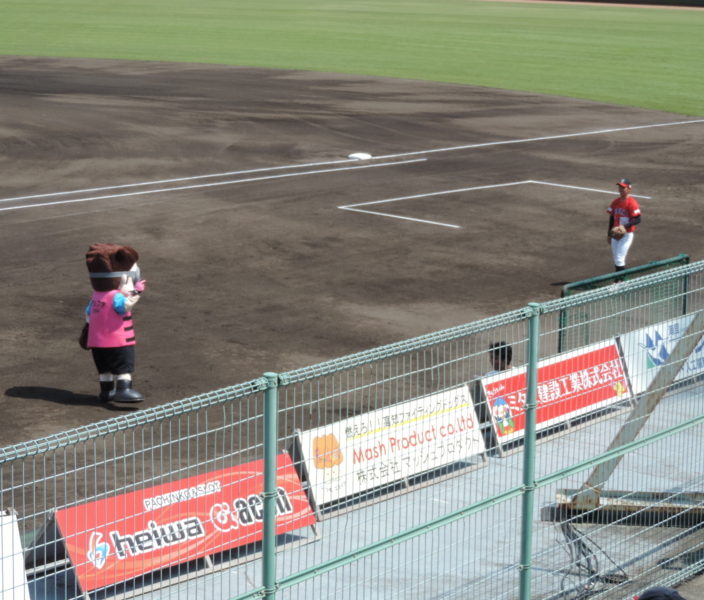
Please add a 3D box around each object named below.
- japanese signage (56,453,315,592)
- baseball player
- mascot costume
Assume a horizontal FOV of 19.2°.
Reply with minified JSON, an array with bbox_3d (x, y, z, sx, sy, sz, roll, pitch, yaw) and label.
[{"bbox_3d":[-0.948,1.282,12.132,1.820,0.465,0.060,-10,-14,-46],"label":"japanese signage"},{"bbox_3d":[4.208,-1.017,32.299,0.520,1.738,0.420,9,14,37],"label":"baseball player"},{"bbox_3d":[-2.780,0.279,24.350,0.720,1.835,0.640,-8,14,-38],"label":"mascot costume"}]

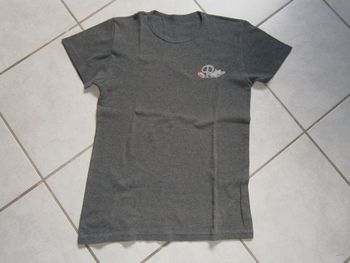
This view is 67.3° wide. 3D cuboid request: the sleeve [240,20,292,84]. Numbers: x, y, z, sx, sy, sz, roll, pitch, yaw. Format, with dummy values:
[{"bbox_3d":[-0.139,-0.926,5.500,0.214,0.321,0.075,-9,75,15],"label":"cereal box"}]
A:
[{"bbox_3d":[0.273,-0.240,0.788,0.157,0.025,0.195,2,80,-1],"label":"sleeve"}]

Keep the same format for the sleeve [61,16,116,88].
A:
[{"bbox_3d":[-0.262,-0.235,0.775,0.150,0.025,0.220,2,80,-1],"label":"sleeve"}]

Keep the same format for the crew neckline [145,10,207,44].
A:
[{"bbox_3d":[0.000,-0.316,0.795,0.187,0.022,0.110,2,80,-1],"label":"crew neckline"}]

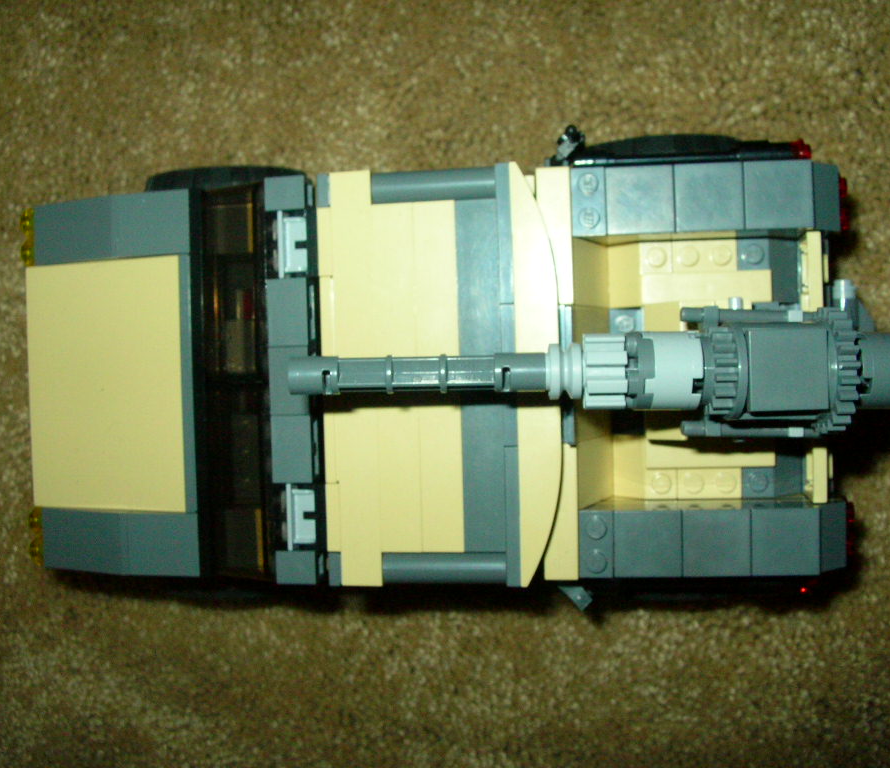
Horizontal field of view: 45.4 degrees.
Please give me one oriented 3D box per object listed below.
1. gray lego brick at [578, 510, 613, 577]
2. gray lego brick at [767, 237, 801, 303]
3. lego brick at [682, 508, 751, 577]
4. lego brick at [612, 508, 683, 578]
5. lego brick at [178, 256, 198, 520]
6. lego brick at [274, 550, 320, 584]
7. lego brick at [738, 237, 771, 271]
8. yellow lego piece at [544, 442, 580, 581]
[{"bbox_3d":[0.035,0.038,0.249,0.008,0.005,0.016,-1,91,1],"label":"gray lego brick"},{"bbox_3d":[0.084,-0.028,0.266,0.009,0.009,0.016,-1,91,2],"label":"gray lego brick"},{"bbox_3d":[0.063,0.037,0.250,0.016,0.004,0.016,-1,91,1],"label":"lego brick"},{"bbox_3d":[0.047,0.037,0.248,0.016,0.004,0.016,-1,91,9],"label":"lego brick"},{"bbox_3d":[-0.063,0.000,0.264,0.003,0.008,0.064,-1,91,9],"label":"lego brick"},{"bbox_3d":[-0.035,0.043,0.254,0.009,0.008,0.008,-1,91,1],"label":"lego brick"},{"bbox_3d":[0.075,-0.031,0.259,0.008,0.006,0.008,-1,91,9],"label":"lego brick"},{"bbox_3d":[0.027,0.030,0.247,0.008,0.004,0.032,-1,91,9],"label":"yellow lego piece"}]

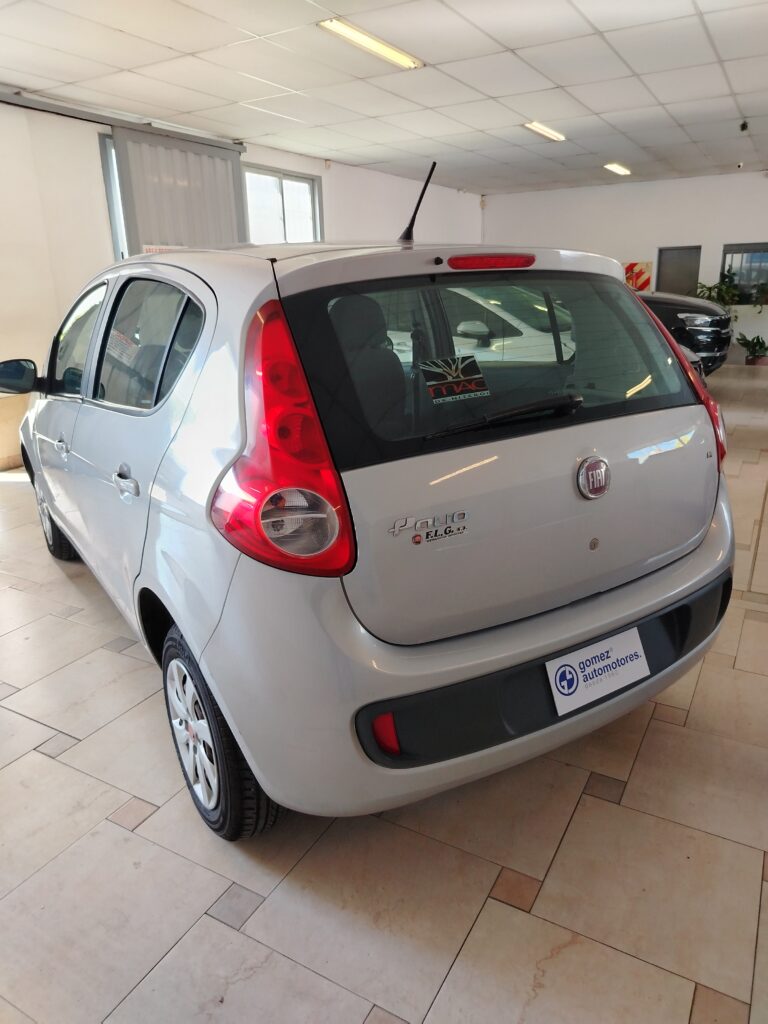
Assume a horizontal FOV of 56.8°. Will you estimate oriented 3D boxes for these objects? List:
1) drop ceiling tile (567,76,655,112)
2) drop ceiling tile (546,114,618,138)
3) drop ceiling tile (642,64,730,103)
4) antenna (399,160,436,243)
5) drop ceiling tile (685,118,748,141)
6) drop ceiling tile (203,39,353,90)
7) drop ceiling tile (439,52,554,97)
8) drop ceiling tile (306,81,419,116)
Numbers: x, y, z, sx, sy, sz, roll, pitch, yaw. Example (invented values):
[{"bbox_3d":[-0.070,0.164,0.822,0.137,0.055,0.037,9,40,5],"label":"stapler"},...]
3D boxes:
[{"bbox_3d":[2.048,-3.699,6.304,0.605,0.020,1.210,8,20,28],"label":"drop ceiling tile"},{"bbox_3d":[2.116,-4.119,7.600,0.605,0.020,1.210,8,20,28],"label":"drop ceiling tile"},{"bbox_3d":[2.549,-3.580,5.940,0.607,0.020,1.215,8,20,28],"label":"drop ceiling tile"},{"bbox_3d":[0.092,-0.821,1.897,0.035,0.235,0.050,-13,58,-30],"label":"antenna"},{"bbox_3d":[3.777,-4.311,8.025,0.605,0.020,1.210,8,20,28],"label":"drop ceiling tile"},{"bbox_3d":[-0.744,-3.216,5.123,0.600,0.020,1.200,8,21,28],"label":"drop ceiling tile"},{"bbox_3d":[0.918,-3.430,5.588,0.605,0.020,1.210,8,20,28],"label":"drop ceiling tile"},{"bbox_3d":[-0.138,-3.531,6.076,0.607,0.020,1.215,8,20,28],"label":"drop ceiling tile"}]

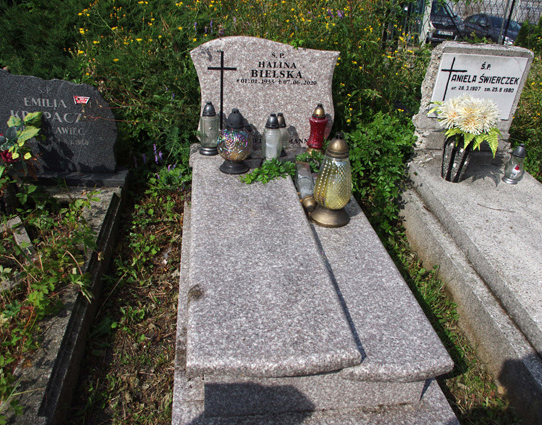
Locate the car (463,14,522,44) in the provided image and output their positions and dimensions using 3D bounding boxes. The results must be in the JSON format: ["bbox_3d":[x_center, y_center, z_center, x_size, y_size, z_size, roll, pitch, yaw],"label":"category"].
[{"bbox_3d":[9.366,-7.611,20.243,1.674,1.418,4.088,-2,27,-10],"label":"car"}]

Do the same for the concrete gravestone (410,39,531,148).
[{"bbox_3d":[1.318,-0.771,3.236,0.654,0.675,0.160,1,29,-3],"label":"concrete gravestone"}]

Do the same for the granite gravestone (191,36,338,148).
[{"bbox_3d":[-0.042,-0.736,2.990,0.896,0.683,0.090,0,27,-8],"label":"granite gravestone"}]

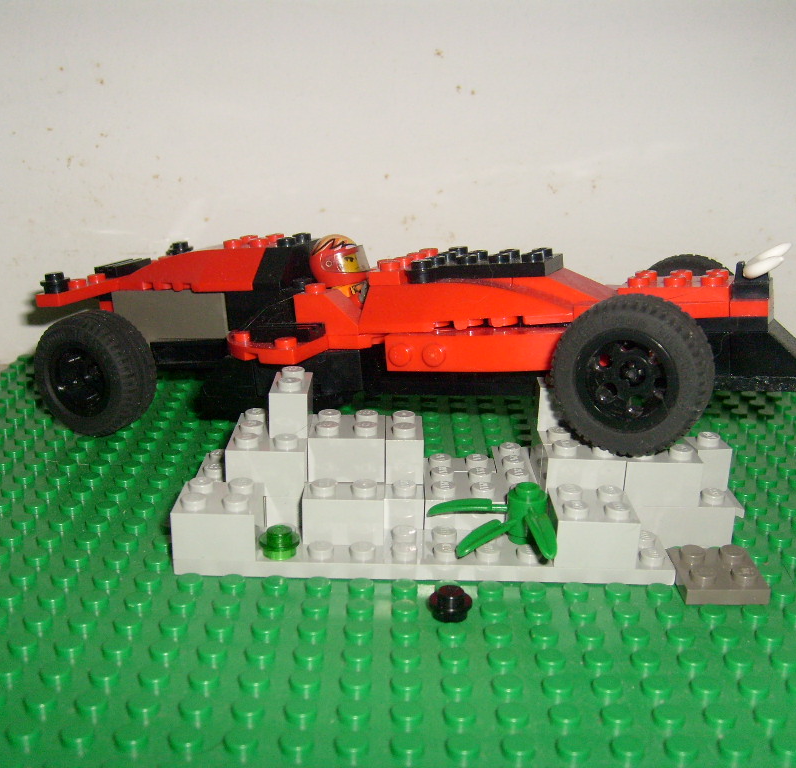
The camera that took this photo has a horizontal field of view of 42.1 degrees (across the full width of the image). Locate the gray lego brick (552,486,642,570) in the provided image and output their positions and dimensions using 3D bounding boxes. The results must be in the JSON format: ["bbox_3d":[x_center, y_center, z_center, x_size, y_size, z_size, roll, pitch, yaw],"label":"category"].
[{"bbox_3d":[0.037,0.027,0.201,0.016,0.011,0.016,2,18,-1],"label":"gray lego brick"}]

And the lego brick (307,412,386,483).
[{"bbox_3d":[-0.010,0.013,0.221,0.016,0.011,0.016,2,18,-1],"label":"lego brick"}]

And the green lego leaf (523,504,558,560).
[{"bbox_3d":[0.027,0.028,0.194,0.004,0.004,0.014,0,26,-7],"label":"green lego leaf"}]

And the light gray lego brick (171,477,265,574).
[{"bbox_3d":[-0.035,0.027,0.204,0.016,0.013,0.016,1,17,-1],"label":"light gray lego brick"}]

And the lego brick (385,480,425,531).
[{"bbox_3d":[0.001,0.025,0.219,0.008,0.011,0.015,1,17,-1],"label":"lego brick"}]

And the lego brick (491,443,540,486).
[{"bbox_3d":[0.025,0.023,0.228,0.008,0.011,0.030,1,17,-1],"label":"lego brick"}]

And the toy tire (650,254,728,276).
[{"bbox_3d":[0.068,-0.016,0.254,0.031,0.031,0.014,0,16,25],"label":"toy tire"}]

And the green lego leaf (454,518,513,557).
[{"bbox_3d":[0.016,0.030,0.200,0.015,0.004,0.004,-15,24,-42],"label":"green lego leaf"}]

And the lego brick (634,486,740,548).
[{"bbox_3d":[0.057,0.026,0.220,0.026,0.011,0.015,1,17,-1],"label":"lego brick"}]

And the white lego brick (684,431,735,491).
[{"bbox_3d":[0.066,0.016,0.222,0.008,0.011,0.008,1,17,-1],"label":"white lego brick"}]

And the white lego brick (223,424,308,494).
[{"bbox_3d":[-0.026,0.015,0.213,0.016,0.011,0.016,2,18,-1],"label":"white lego brick"}]

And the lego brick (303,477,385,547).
[{"bbox_3d":[-0.011,0.025,0.204,0.016,0.011,0.008,2,18,-1],"label":"lego brick"}]

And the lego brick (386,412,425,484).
[{"bbox_3d":[0.002,0.013,0.221,0.008,0.011,0.016,2,18,-1],"label":"lego brick"}]

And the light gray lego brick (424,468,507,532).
[{"bbox_3d":[0.013,0.025,0.217,0.016,0.011,0.016,2,18,-1],"label":"light gray lego brick"}]

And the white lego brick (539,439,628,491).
[{"bbox_3d":[0.038,0.018,0.210,0.016,0.011,0.008,2,18,-1],"label":"white lego brick"}]

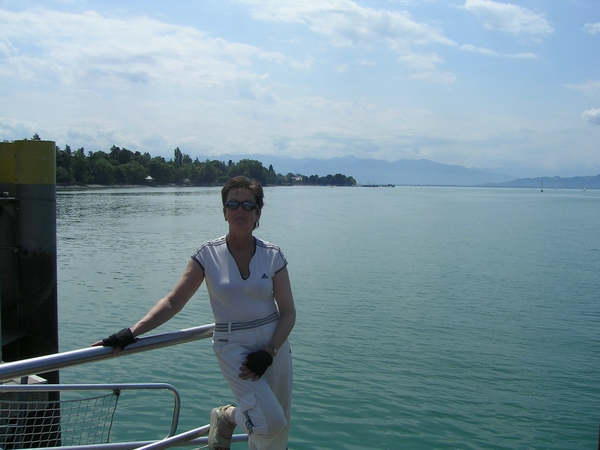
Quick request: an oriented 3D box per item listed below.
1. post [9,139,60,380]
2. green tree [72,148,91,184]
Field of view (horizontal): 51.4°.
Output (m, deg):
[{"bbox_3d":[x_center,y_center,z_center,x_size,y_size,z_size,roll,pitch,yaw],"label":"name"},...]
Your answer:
[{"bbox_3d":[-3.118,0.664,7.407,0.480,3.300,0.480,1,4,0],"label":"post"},{"bbox_3d":[-87.540,-23.237,250.000,7.400,14.600,7.400,1,4,0],"label":"green tree"}]

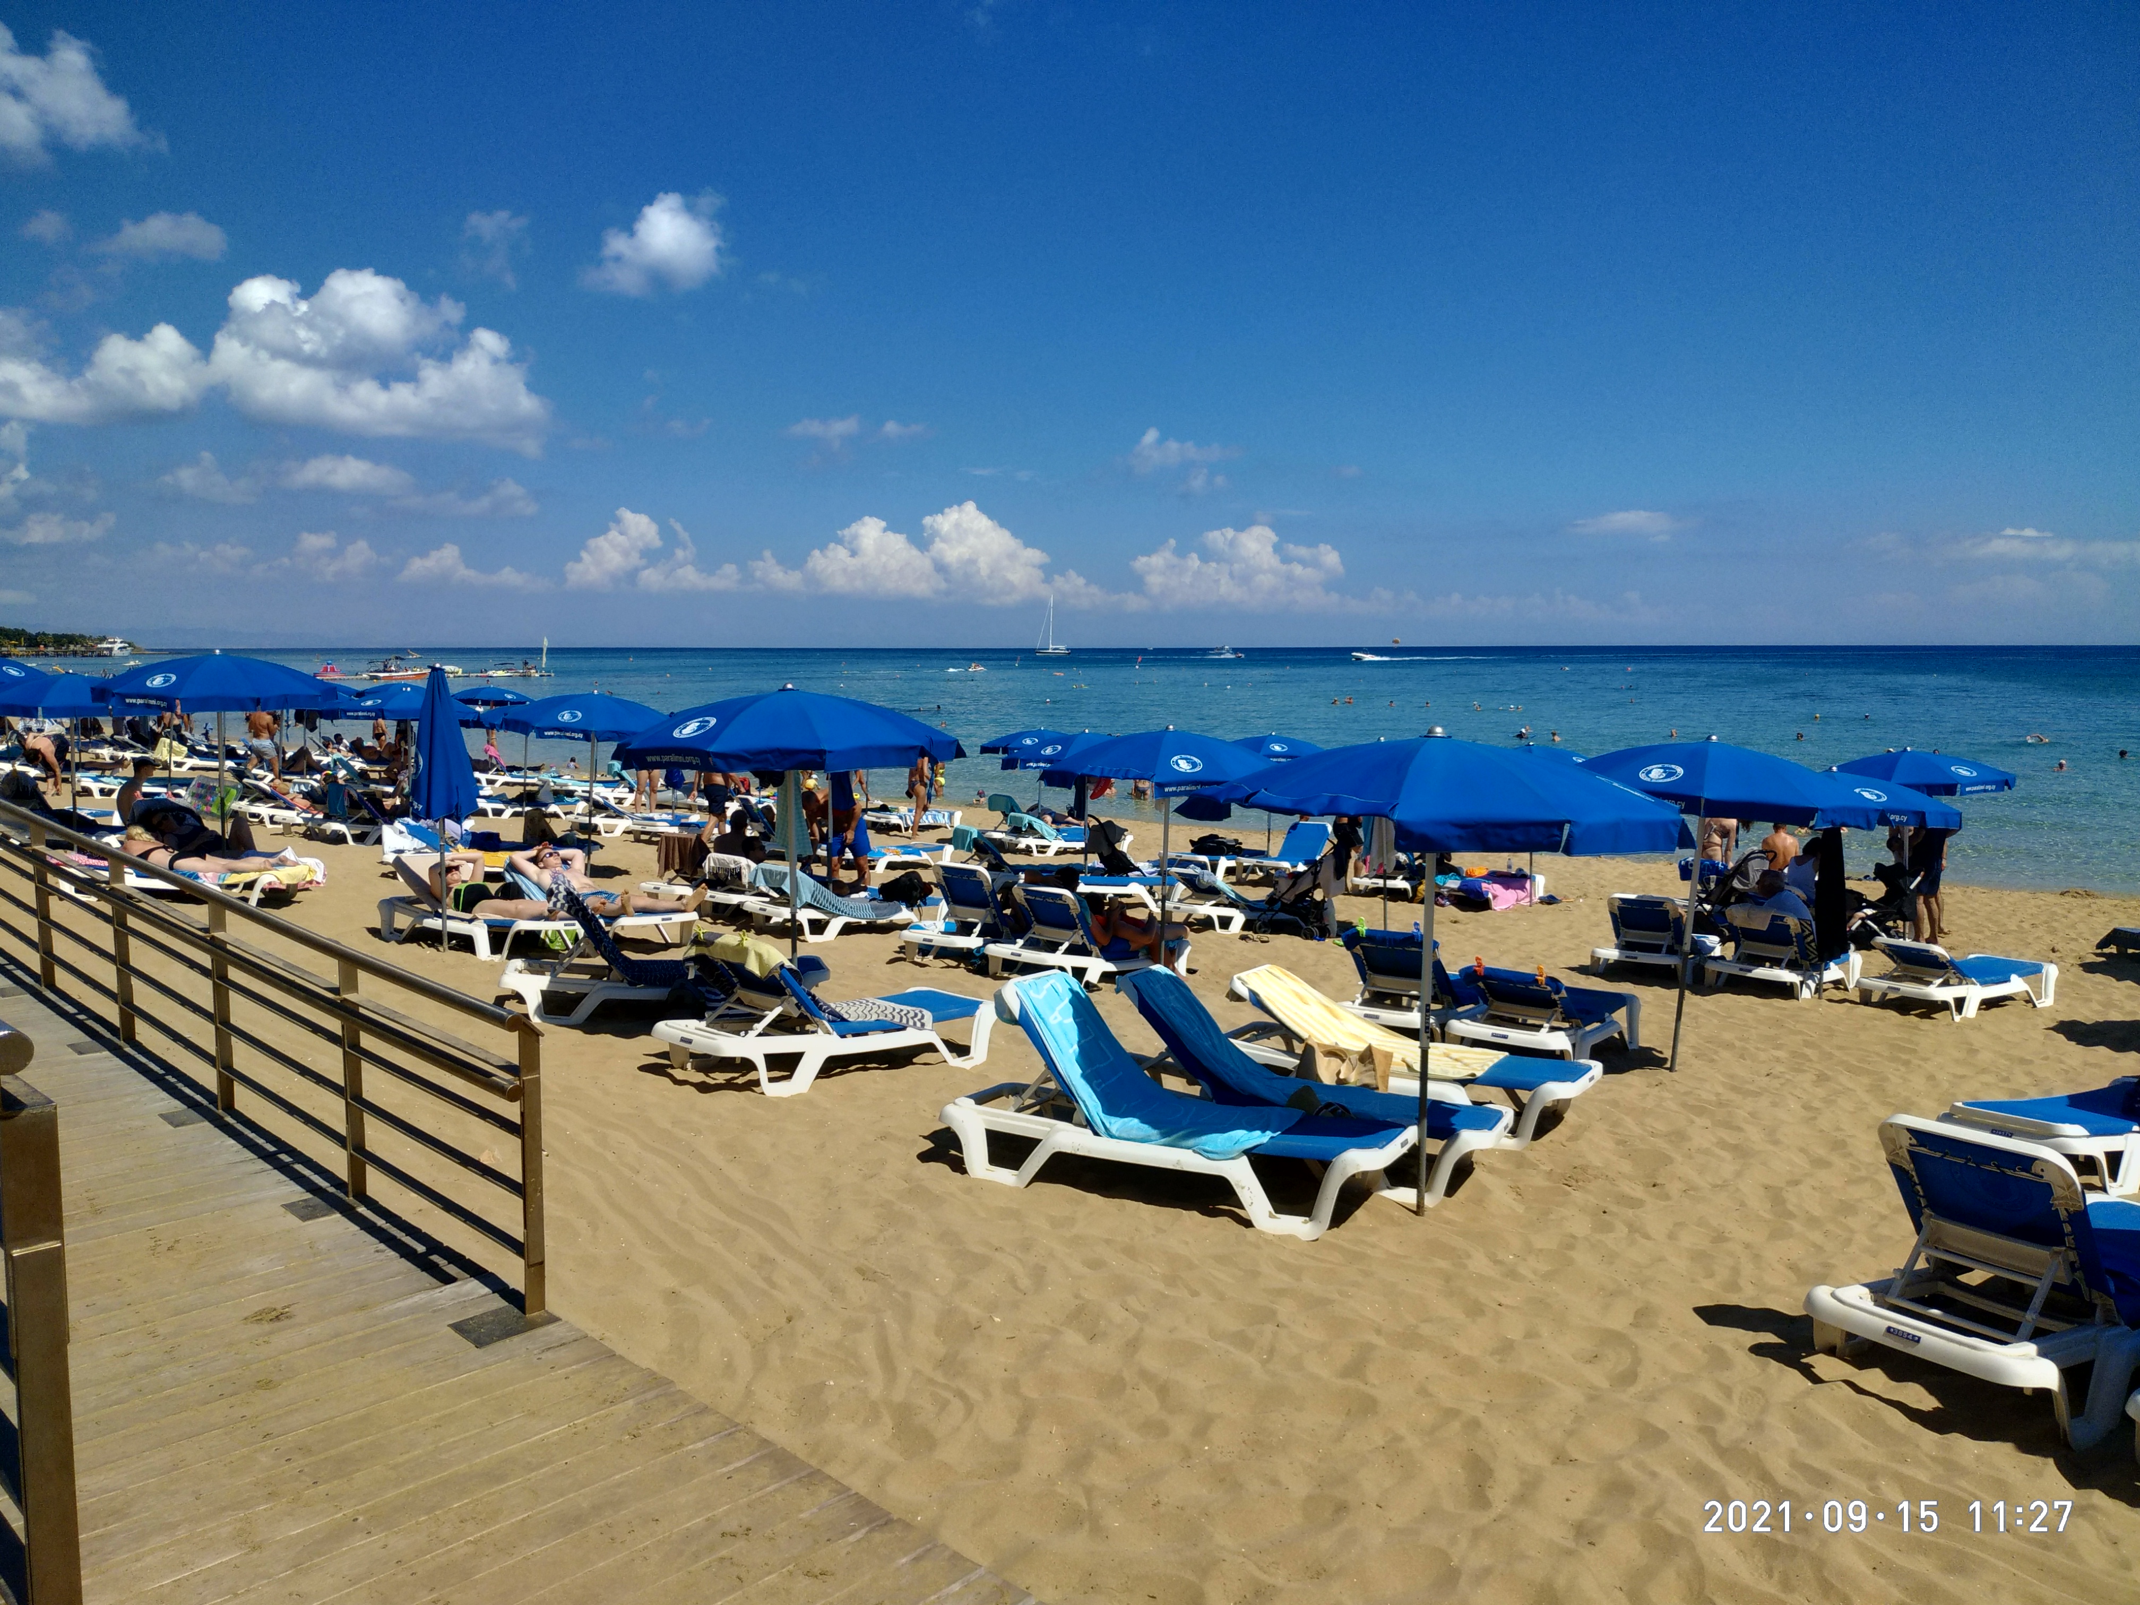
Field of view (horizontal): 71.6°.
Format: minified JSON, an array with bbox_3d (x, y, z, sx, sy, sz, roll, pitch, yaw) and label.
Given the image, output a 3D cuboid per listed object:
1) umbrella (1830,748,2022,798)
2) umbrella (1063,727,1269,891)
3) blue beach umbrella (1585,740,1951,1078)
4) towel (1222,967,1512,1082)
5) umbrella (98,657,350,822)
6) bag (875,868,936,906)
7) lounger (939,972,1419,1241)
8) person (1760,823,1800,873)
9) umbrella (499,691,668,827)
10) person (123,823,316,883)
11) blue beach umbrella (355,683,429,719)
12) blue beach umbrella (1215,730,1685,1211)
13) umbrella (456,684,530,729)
[{"bbox_3d":[8.093,0.570,14.437,2.100,2.200,2.100,0,6,0],"label":"umbrella"},{"bbox_3d":[0.811,0.444,12.011,2.100,2.120,2.100,0,6,0],"label":"umbrella"},{"bbox_3d":[4.079,0.667,9.671,2.100,2.200,2.100,3,6,0],"label":"blue beach umbrella"},{"bbox_3d":[1.544,1.108,7.601,1.330,0.420,0.600,3,7,27],"label":"towel"},{"bbox_3d":[-7.964,-0.422,14.002,2.050,1.970,2.050,0,6,0],"label":"umbrella"},{"bbox_3d":[-1.549,0.802,13.958,0.500,0.320,0.320,0,6,0],"label":"bag"},{"bbox_3d":[0.440,1.215,6.384,1.920,0.870,0.710,3,7,27],"label":"lounger"},{"bbox_3d":[9.327,0.980,19.585,0.480,1.650,0.300,3,7,27],"label":"person"},{"bbox_3d":[-5.239,-0.249,16.502,2.050,1.970,2.050,0,6,0],"label":"umbrella"},{"bbox_3d":[-6.704,0.406,11.633,1.680,0.280,0.500,2,6,17],"label":"person"},{"bbox_3d":[-9.444,-0.585,21.254,2.100,2.200,2.100,0,6,0],"label":"blue beach umbrella"},{"bbox_3d":[1.589,0.760,6.564,2.100,2.150,2.100,0,6,0],"label":"blue beach umbrella"},{"bbox_3d":[-13.625,-1.771,35.101,2.050,1.950,2.050,0,6,0],"label":"umbrella"}]

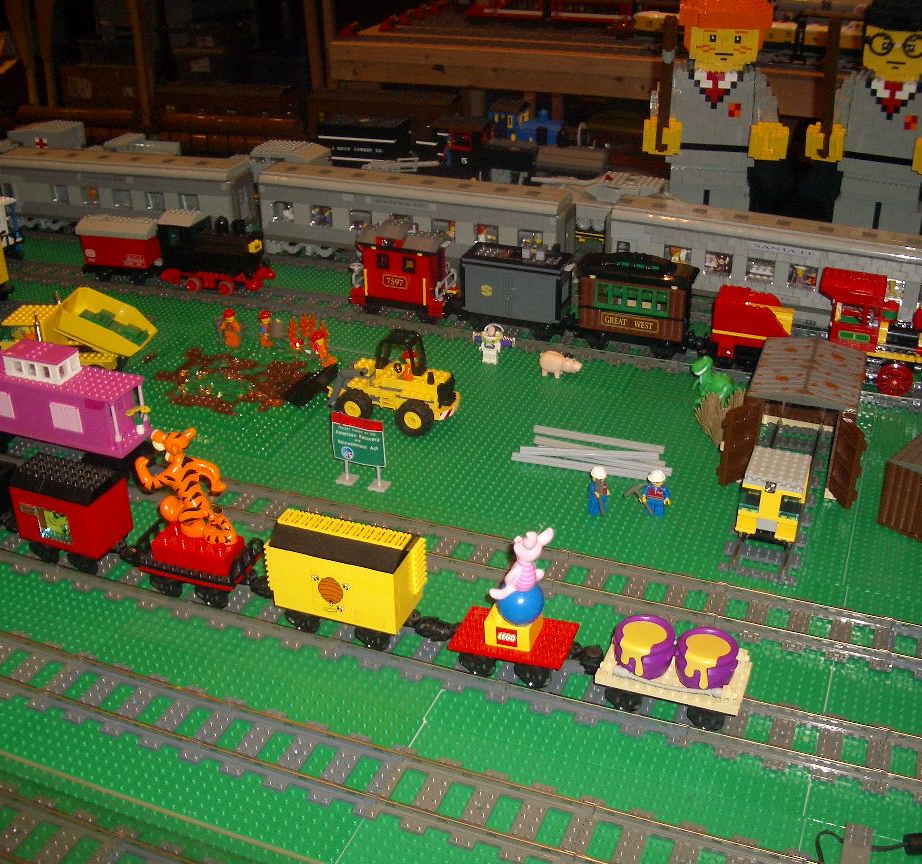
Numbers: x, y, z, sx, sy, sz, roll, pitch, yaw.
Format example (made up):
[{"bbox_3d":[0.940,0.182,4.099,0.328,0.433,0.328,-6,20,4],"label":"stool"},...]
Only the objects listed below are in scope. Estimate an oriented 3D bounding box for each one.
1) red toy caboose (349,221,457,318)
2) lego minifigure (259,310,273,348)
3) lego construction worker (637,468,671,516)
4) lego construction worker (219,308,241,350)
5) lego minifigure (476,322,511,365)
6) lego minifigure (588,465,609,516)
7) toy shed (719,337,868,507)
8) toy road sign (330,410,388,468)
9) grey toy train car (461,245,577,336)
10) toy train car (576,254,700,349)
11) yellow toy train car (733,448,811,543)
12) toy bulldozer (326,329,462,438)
[{"bbox_3d":[-0.061,-0.187,1.317,0.124,0.111,0.052,10,32,18],"label":"red toy caboose"},{"bbox_3d":[-0.214,-0.115,1.289,0.017,0.042,0.023,18,35,29],"label":"lego minifigure"},{"bbox_3d":[0.166,0.051,0.988,0.027,0.043,0.016,10,32,19],"label":"lego construction worker"},{"bbox_3d":[-0.261,-0.118,1.320,0.024,0.043,0.014,4,29,9],"label":"lego construction worker"},{"bbox_3d":[0.033,-0.096,1.266,0.048,0.045,0.019,10,31,19],"label":"lego minifigure"},{"bbox_3d":[0.117,0.049,0.995,0.023,0.043,0.017,-13,32,-21],"label":"lego minifigure"},{"bbox_3d":[0.310,-0.018,1.064,0.126,0.102,0.148,10,31,19],"label":"toy shed"},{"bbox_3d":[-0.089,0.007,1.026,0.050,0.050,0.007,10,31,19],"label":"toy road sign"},{"bbox_3d":[0.066,-0.157,1.277,0.127,0.095,0.050,10,32,18],"label":"grey toy train car"},{"bbox_3d":[0.188,-0.139,1.233,0.132,0.106,0.053,10,32,18],"label":"toy train car"},{"bbox_3d":[0.260,0.053,0.965,0.049,0.054,0.068,10,31,19],"label":"yellow toy train car"},{"bbox_3d":[-0.072,-0.057,1.152,0.136,0.087,0.069,10,31,19],"label":"toy bulldozer"}]

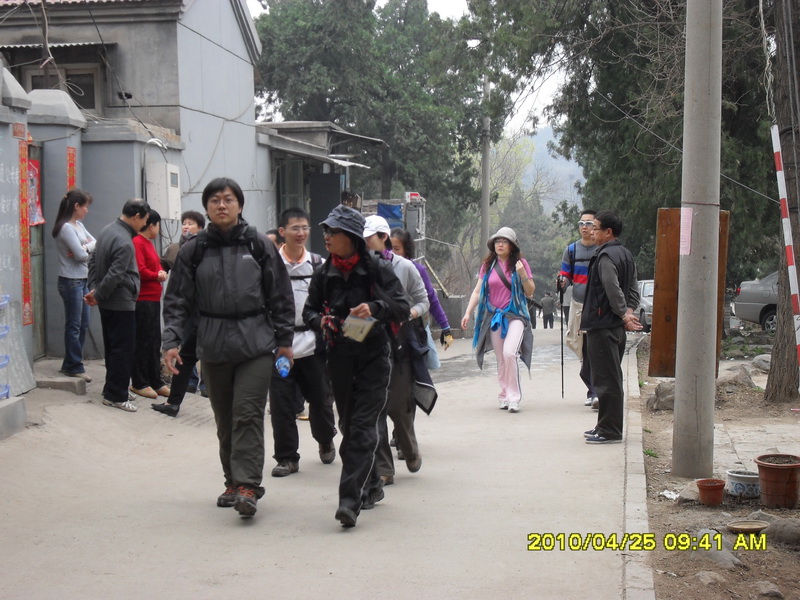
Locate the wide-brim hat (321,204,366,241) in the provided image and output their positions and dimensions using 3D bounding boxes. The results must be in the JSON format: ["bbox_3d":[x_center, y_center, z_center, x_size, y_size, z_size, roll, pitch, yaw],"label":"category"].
[{"bbox_3d":[-0.279,-0.395,6.750,0.280,0.160,0.260,18,-5,-33],"label":"wide-brim hat"}]

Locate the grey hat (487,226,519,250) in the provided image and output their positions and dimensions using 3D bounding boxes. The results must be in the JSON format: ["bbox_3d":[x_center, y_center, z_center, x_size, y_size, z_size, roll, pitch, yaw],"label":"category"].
[{"bbox_3d":[0.919,-0.544,11.750,0.290,0.200,0.300,0,5,0],"label":"grey hat"}]

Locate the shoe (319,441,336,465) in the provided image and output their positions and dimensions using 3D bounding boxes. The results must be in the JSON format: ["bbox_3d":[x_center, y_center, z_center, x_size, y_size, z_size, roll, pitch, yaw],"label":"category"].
[{"bbox_3d":[-0.480,0.980,8.720,0.107,0.120,0.290,0,25,-2],"label":"shoe"}]

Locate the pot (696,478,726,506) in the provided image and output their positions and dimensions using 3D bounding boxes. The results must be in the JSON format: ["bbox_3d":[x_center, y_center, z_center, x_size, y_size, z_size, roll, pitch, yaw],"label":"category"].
[{"bbox_3d":[1.672,1.030,7.070,0.153,0.120,0.153,0,5,0],"label":"pot"}]

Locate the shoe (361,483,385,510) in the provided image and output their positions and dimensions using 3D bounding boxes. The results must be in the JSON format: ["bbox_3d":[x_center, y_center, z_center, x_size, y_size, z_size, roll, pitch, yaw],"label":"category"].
[{"bbox_3d":[-0.154,1.061,7.130,0.100,0.110,0.265,2,17,18],"label":"shoe"}]

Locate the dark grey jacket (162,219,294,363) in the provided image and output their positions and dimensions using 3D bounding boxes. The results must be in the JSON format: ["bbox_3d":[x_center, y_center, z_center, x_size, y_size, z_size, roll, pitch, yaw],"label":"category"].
[{"bbox_3d":[-0.885,-0.052,6.800,0.670,0.730,0.360,0,5,-2],"label":"dark grey jacket"}]

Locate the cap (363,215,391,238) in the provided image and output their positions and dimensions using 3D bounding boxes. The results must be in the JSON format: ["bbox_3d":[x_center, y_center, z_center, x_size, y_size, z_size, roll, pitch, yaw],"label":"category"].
[{"bbox_3d":[-0.155,-0.446,8.000,0.250,0.140,0.175,-13,12,-33],"label":"cap"}]

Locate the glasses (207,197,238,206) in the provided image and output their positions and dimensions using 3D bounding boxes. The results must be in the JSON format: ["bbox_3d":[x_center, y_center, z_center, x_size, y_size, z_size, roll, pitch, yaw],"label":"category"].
[{"bbox_3d":[-0.916,-0.508,6.800,0.145,0.045,0.140,0,5,0],"label":"glasses"}]

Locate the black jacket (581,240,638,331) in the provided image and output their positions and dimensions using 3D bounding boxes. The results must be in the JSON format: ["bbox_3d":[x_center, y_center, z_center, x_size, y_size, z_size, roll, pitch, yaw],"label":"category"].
[{"bbox_3d":[1.519,-0.105,9.550,0.330,0.650,0.460,2,6,22],"label":"black jacket"}]

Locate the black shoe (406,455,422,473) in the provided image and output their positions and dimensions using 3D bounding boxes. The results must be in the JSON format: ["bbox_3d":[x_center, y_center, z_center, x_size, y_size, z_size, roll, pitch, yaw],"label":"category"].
[{"bbox_3d":[0.087,0.980,8.200,0.100,0.110,0.260,0,43,3],"label":"black shoe"}]

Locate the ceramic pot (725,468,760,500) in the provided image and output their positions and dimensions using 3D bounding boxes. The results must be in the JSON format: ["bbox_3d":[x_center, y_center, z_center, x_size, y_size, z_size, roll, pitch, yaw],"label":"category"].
[{"bbox_3d":[1.974,1.043,7.450,0.255,0.130,0.255,0,5,0],"label":"ceramic pot"}]

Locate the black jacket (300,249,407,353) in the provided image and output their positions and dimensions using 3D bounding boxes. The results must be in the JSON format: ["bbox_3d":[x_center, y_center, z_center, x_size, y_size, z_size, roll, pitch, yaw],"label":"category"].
[{"bbox_3d":[-0.223,0.003,6.750,0.540,0.530,0.360,1,5,14],"label":"black jacket"}]

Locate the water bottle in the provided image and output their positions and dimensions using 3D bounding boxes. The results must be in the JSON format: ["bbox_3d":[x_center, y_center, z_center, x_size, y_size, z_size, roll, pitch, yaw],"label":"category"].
[{"bbox_3d":[-0.607,0.323,6.800,0.067,0.067,0.210,-8,41,1],"label":"water bottle"}]

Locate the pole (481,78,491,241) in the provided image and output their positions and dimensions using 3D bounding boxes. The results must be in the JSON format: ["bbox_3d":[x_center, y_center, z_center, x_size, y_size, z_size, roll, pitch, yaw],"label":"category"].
[{"bbox_3d":[2.611,-3.416,40.000,0.250,8.600,0.250,0,5,0],"label":"pole"}]

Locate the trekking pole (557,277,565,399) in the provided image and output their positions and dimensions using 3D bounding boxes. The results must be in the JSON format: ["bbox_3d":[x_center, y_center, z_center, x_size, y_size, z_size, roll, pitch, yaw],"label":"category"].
[{"bbox_3d":[1.440,0.335,11.750,0.060,1.120,0.060,0,15,0],"label":"trekking pole"}]

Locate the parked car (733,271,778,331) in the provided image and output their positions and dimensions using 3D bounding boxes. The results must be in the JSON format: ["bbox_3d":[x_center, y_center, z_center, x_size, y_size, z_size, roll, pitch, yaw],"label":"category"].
[{"bbox_3d":[8.200,0.060,23.800,1.700,1.420,4.500,-4,7,-40],"label":"parked car"}]

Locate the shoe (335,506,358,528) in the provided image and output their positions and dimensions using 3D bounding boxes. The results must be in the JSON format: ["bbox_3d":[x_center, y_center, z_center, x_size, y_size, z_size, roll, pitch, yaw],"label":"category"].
[{"bbox_3d":[-0.257,1.048,6.450,0.100,0.100,0.260,1,-20,12],"label":"shoe"}]

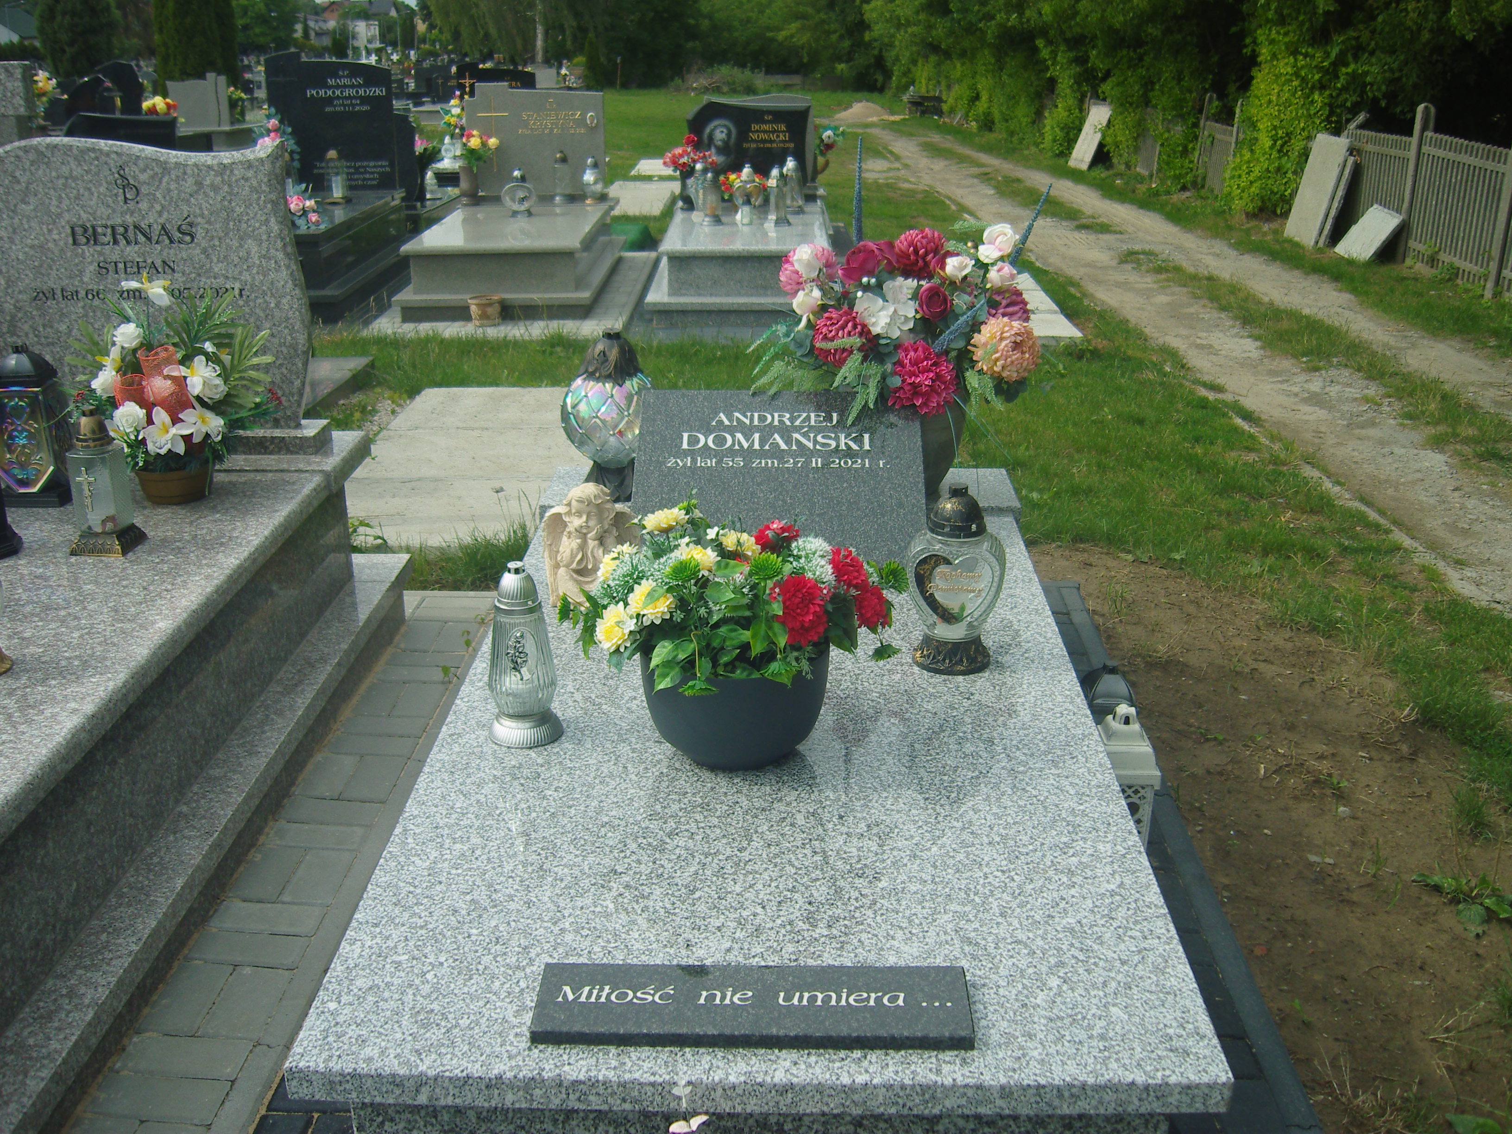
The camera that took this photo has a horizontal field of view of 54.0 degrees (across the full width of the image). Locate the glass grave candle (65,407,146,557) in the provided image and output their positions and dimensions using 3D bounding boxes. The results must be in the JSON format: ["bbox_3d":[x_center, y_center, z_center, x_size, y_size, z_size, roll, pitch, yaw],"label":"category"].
[{"bbox_3d":[-1.365,-0.184,3.081,0.112,0.300,0.115,1,20,2],"label":"glass grave candle"}]

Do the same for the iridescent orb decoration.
[{"bbox_3d":[-0.332,-0.378,3.313,0.215,0.293,0.215,-2,20,-5],"label":"iridescent orb decoration"}]

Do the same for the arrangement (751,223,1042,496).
[{"bbox_3d":[0.309,-0.463,3.267,0.610,0.600,0.500,2,20,6],"label":"arrangement"}]

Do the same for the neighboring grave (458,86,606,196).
[{"bbox_3d":[-1.458,-2.814,9.799,0.909,0.707,0.090,1,20,2],"label":"neighboring grave"}]

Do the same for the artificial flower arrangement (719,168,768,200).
[{"bbox_3d":[-0.076,-2.477,9.597,0.310,0.210,0.250,1,20,2],"label":"artificial flower arrangement"}]

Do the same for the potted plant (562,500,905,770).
[{"bbox_3d":[-0.035,0.097,2.223,0.500,0.385,0.440,-1,20,-1],"label":"potted plant"}]

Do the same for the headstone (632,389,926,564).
[{"bbox_3d":[0.050,-0.195,3.163,0.610,0.040,0.490,0,50,1],"label":"headstone"}]

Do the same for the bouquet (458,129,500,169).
[{"bbox_3d":[-1.884,-2.840,10.100,0.270,0.270,0.250,0,20,2],"label":"bouquet"}]

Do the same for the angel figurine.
[{"bbox_3d":[-0.319,-0.051,2.818,0.180,0.225,0.120,-1,20,-2],"label":"angel figurine"}]

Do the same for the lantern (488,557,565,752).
[{"bbox_3d":[-0.375,0.132,2.375,0.116,0.290,0.116,0,22,2],"label":"lantern"}]

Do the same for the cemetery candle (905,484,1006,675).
[{"bbox_3d":[0.353,0.015,2.610,0.172,0.325,0.138,2,22,5],"label":"cemetery candle"}]

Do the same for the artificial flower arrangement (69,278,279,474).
[{"bbox_3d":[-1.331,-0.434,3.397,0.470,0.440,0.380,1,20,2],"label":"artificial flower arrangement"}]

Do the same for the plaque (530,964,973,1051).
[{"bbox_3d":[-0.003,0.523,1.772,0.512,0.020,0.126,0,22,2],"label":"plaque"}]

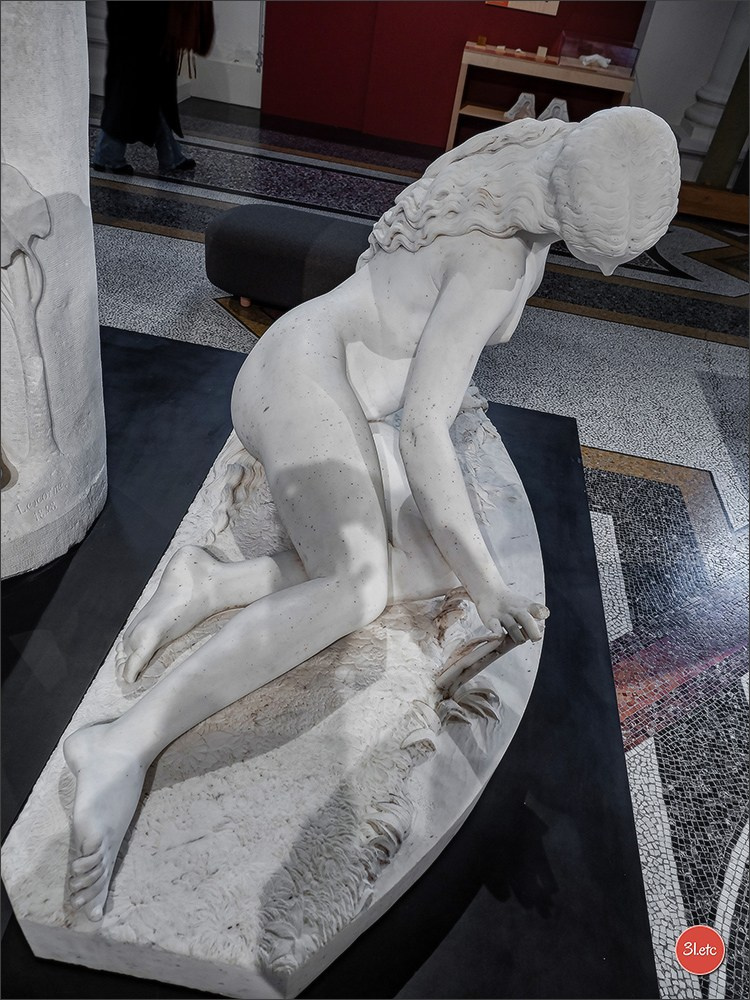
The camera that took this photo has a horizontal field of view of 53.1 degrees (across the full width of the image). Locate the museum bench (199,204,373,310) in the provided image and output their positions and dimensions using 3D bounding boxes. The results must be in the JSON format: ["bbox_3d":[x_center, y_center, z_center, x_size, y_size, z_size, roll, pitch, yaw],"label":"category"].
[{"bbox_3d":[-0.195,-1.149,3.803,1.304,0.386,0.609,14,37,5],"label":"museum bench"}]

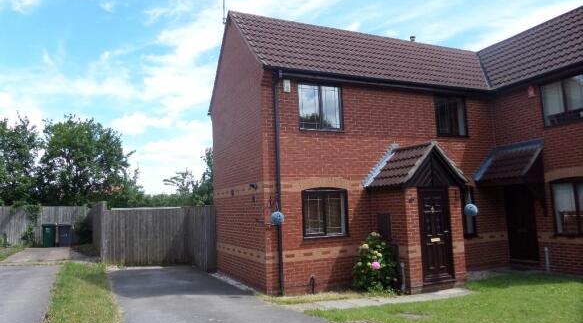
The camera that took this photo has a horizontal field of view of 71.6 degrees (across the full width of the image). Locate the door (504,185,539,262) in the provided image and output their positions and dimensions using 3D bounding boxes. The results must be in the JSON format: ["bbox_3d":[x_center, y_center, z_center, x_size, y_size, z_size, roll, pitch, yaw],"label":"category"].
[{"bbox_3d":[6.171,1.686,10.826,0.080,2.020,0.860,0,-6,-23],"label":"door"}]

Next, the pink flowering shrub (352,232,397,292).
[{"bbox_3d":[1.753,2.225,8.966,0.920,1.200,0.820,0,-6,-23],"label":"pink flowering shrub"}]

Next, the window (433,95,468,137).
[{"bbox_3d":[4.359,-1.210,11.074,1.130,1.100,0.100,0,-6,-23],"label":"window"}]

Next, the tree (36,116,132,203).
[{"bbox_3d":[-12.474,0.965,24.127,5.700,7.550,5.300,0,-6,-23],"label":"tree"}]

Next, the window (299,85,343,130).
[{"bbox_3d":[0.693,-1.242,9.513,1.160,1.090,0.100,0,-6,-23],"label":"window"}]

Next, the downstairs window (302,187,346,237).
[{"bbox_3d":[0.772,1.156,9.282,1.160,1.130,0.100,0,-6,-23],"label":"downstairs window"}]

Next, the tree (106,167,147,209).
[{"bbox_3d":[-9.865,2.511,24.287,2.600,4.320,2.500,0,-6,-23],"label":"tree"}]

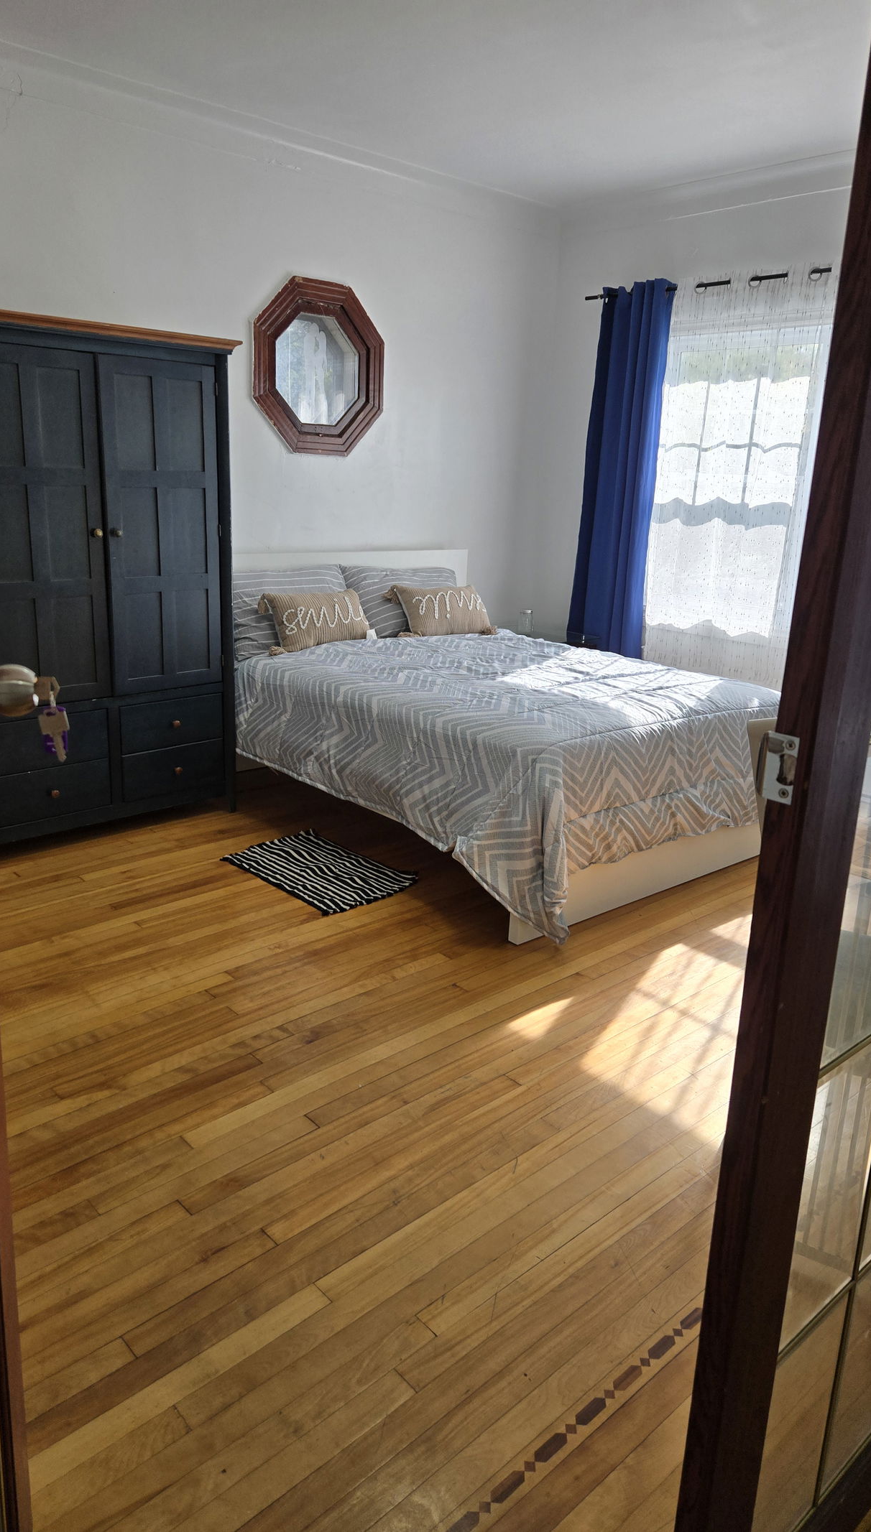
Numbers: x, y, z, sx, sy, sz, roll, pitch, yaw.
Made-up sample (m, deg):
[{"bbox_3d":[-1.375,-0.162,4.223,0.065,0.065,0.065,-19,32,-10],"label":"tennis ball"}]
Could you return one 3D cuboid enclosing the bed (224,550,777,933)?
[{"bbox_3d":[0.228,-0.293,4.280,1.770,1.000,2.170,-11,21,-40],"label":"bed"}]

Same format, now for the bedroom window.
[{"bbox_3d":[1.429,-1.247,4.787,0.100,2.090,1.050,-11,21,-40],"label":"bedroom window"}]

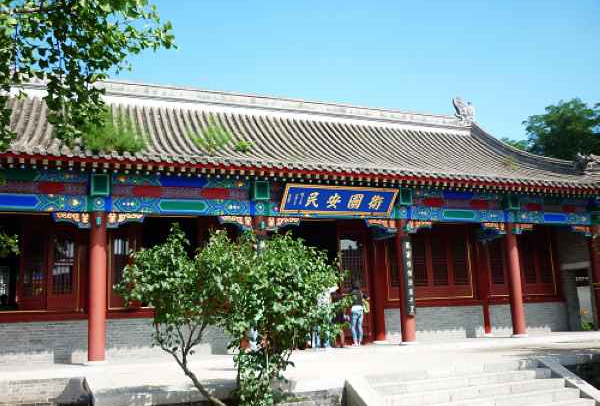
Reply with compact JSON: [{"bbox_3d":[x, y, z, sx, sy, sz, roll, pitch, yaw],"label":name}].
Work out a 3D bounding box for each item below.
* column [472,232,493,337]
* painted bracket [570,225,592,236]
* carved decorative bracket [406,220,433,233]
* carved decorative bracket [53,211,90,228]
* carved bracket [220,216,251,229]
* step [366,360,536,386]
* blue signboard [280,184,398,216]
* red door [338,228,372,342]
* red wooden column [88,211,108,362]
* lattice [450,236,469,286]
[{"bbox_3d":[5.126,2.172,16.038,0.287,2.956,0.287,2,-11,-22],"label":"column"},{"bbox_3d":[8.067,0.792,16.360,0.720,0.310,0.100,2,-11,-21],"label":"painted bracket"},{"bbox_3d":[2.939,0.606,14.073,0.732,0.319,0.103,2,-11,-22],"label":"carved decorative bracket"},{"bbox_3d":[-4.536,0.344,11.386,0.710,0.310,0.100,2,-11,-21],"label":"carved decorative bracket"},{"bbox_3d":[-1.455,0.462,12.953,0.815,0.300,0.100,2,-11,-21],"label":"carved bracket"},{"bbox_3d":[2.492,2.739,9.341,3.357,0.130,0.290,2,-11,-22],"label":"step"},{"bbox_3d":[0.956,-0.066,13.415,2.869,0.753,0.090,2,30,-22],"label":"blue signboard"},{"bbox_3d":[1.465,2.135,15.259,0.840,2.918,0.090,2,-11,-21],"label":"red door"},{"bbox_3d":[-3.890,1.577,11.011,0.307,2.884,0.307,2,-11,-22],"label":"red wooden column"},{"bbox_3d":[4.642,1.673,16.612,0.505,1.441,0.070,2,-11,-21],"label":"lattice"}]

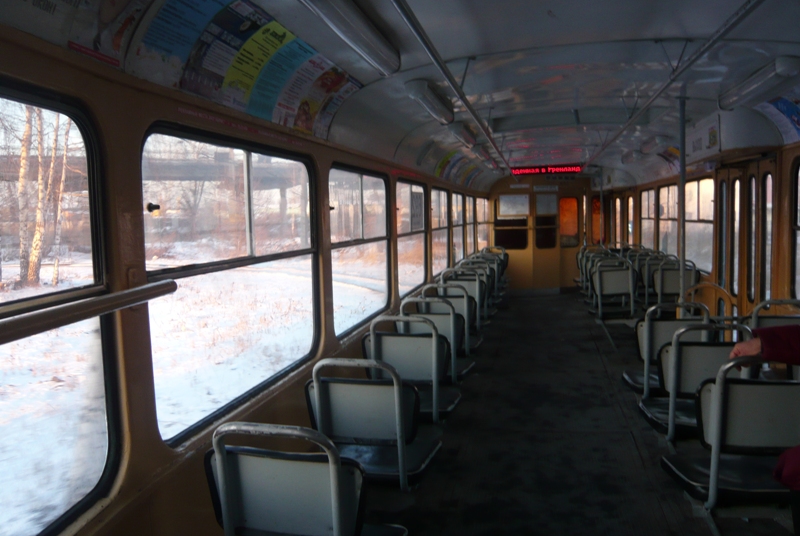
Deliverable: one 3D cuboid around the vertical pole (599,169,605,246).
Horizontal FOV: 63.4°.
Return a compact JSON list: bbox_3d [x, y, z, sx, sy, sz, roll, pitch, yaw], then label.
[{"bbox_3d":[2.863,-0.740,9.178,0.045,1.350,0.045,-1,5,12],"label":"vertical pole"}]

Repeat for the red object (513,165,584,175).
[{"bbox_3d":[2.257,-1.505,9.959,1.080,0.130,0.080,-1,5,12],"label":"red object"}]

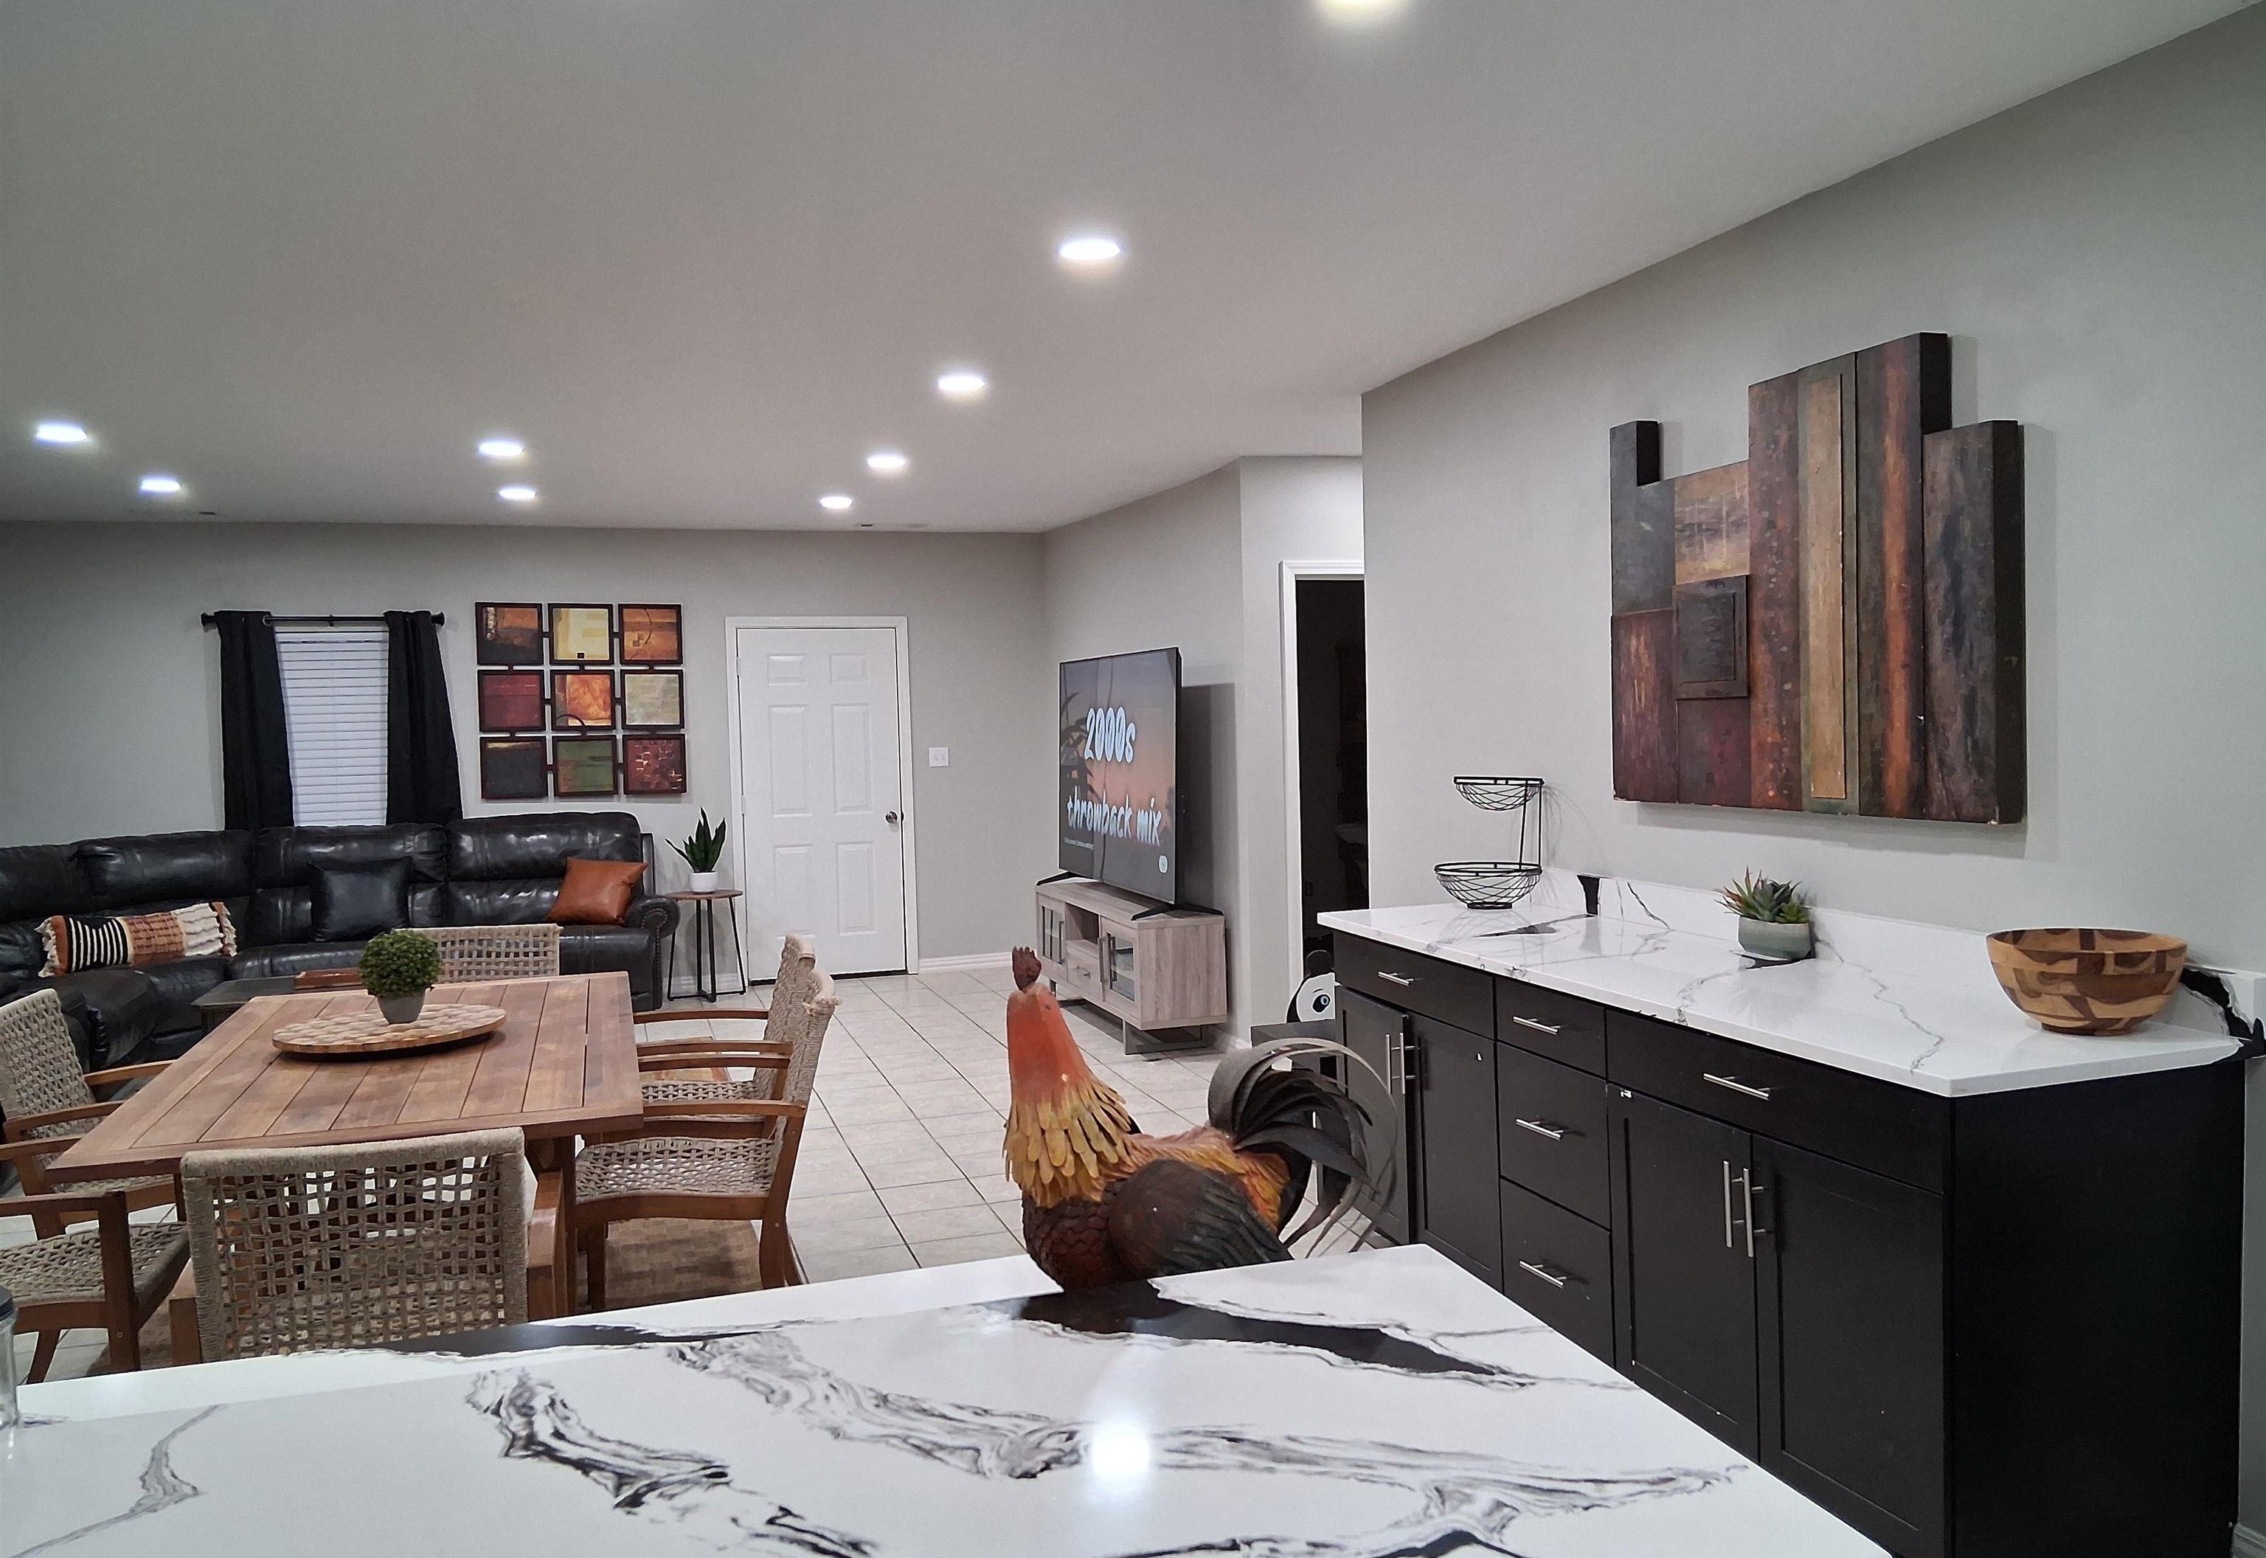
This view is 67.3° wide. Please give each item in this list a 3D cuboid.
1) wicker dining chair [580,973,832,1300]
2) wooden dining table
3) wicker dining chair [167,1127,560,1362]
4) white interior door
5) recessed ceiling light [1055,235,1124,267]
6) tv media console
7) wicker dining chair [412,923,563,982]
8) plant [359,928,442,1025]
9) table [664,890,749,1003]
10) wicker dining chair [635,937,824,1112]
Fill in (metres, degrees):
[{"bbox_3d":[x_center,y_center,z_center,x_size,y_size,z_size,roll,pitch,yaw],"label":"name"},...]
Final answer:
[{"bbox_3d":[-1.027,0.938,4.059,0.610,0.870,0.590,-2,2,-18],"label":"wicker dining chair"},{"bbox_3d":[-1.724,1.012,4.107,1.020,0.750,1.985,-2,2,-18],"label":"wooden dining table"},{"bbox_3d":[-1.254,0.987,2.940,0.590,0.870,0.610,-2,2,-13],"label":"wicker dining chair"},{"bbox_3d":[-1.810,0.142,9.912,0.910,2.040,0.050,-2,2,-18],"label":"white interior door"},{"bbox_3d":[-0.101,-1.260,4.074,0.165,0.025,0.165,-1,2,0],"label":"recessed ceiling light"},{"bbox_3d":[-0.041,0.892,8.023,0.400,0.606,1.520,-2,2,-20],"label":"tv media console"},{"bbox_3d":[-1.959,0.919,5.097,0.590,0.870,0.610,-2,2,-18],"label":"wicker dining chair"},{"bbox_3d":[-1.816,0.482,4.220,0.210,0.240,0.210,-2,2,-18],"label":"plant"},{"bbox_3d":[-2.351,0.914,9.390,0.430,0.564,0.430,-2,2,-18],"label":"table"},{"bbox_3d":[-1.216,0.914,4.786,0.610,0.870,0.590,-2,2,-19],"label":"wicker dining chair"}]

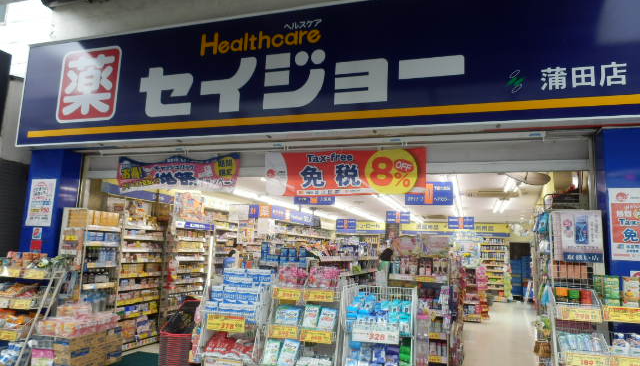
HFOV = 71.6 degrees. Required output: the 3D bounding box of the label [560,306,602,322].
[{"bbox_3d":[1.864,0.943,3.158,0.252,0.076,0.010,-1,-8,18],"label":"label"}]

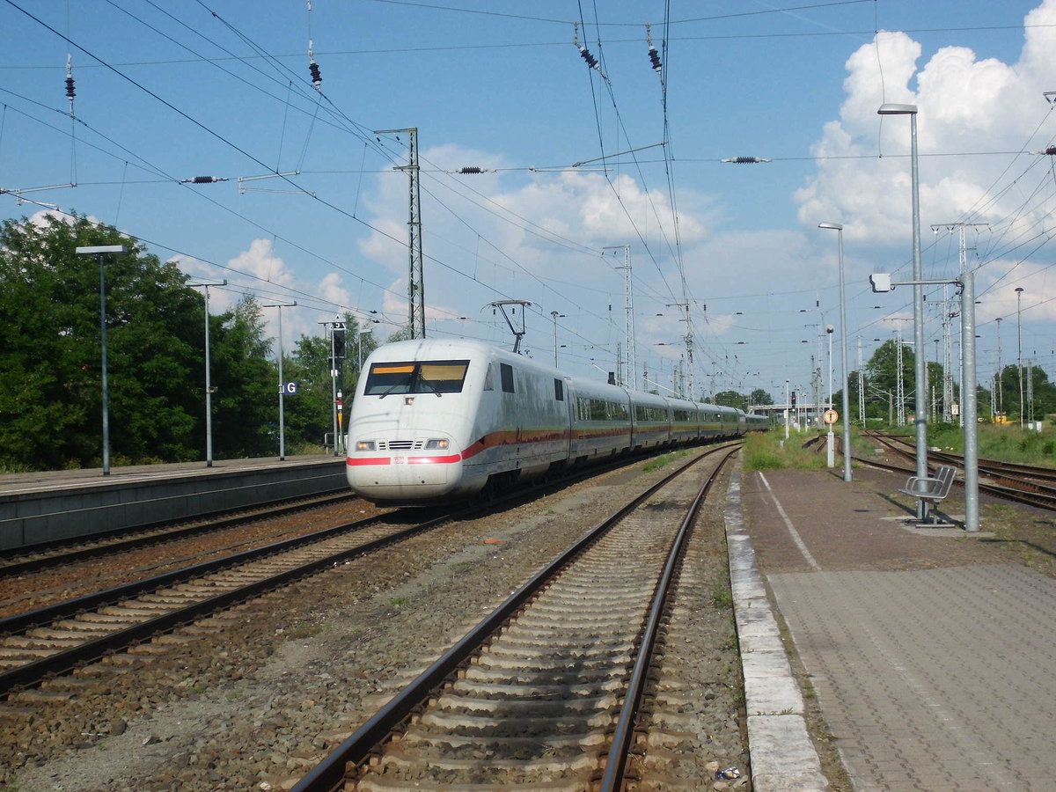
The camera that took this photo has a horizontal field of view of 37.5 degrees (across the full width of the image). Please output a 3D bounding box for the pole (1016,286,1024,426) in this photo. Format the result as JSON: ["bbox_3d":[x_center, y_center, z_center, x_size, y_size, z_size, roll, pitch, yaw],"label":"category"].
[{"bbox_3d":[38.690,-2.486,122.065,0.660,12.030,0.660,-2,-1,18],"label":"pole"}]

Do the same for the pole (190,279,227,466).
[{"bbox_3d":[-10.490,-0.750,51.033,1.300,6.130,0.360,-1,-1,7],"label":"pole"}]

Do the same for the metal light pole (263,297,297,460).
[{"bbox_3d":[-9.524,-0.574,60.030,1.300,6.150,0.360,-1,-1,7],"label":"metal light pole"}]

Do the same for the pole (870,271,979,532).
[{"bbox_3d":[5.157,0.079,20.226,1.320,3.350,0.220,-1,-1,7],"label":"pole"}]

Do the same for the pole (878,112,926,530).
[{"bbox_3d":[5.541,-1.253,22.958,0.590,6.110,0.270,-1,-1,7],"label":"pole"}]

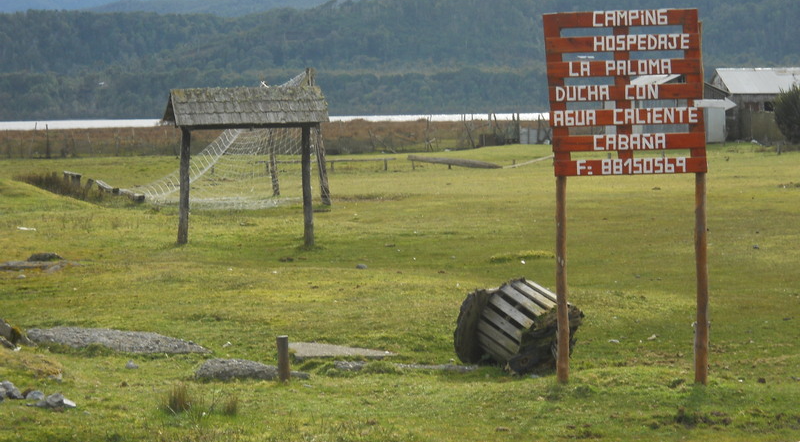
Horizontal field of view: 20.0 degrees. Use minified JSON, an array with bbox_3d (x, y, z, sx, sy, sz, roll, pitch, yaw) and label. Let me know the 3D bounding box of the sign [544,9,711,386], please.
[{"bbox_3d":[1.442,-0.152,14.350,0.980,2.350,0.110,-1,3,9],"label":"sign"}]

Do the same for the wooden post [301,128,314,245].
[{"bbox_3d":[-1.179,-0.447,29.100,0.113,1.562,0.113,-1,3,11],"label":"wooden post"}]

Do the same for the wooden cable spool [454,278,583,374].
[{"bbox_3d":[0.818,0.729,15.500,0.620,0.620,0.570,2,15,-44],"label":"wooden cable spool"}]

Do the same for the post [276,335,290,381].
[{"bbox_3d":[-0.757,0.897,14.700,0.073,0.296,0.073,-3,3,0],"label":"post"}]

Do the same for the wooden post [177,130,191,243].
[{"bbox_3d":[-2.737,-0.442,28.800,0.112,1.495,0.112,3,3,11],"label":"wooden post"}]

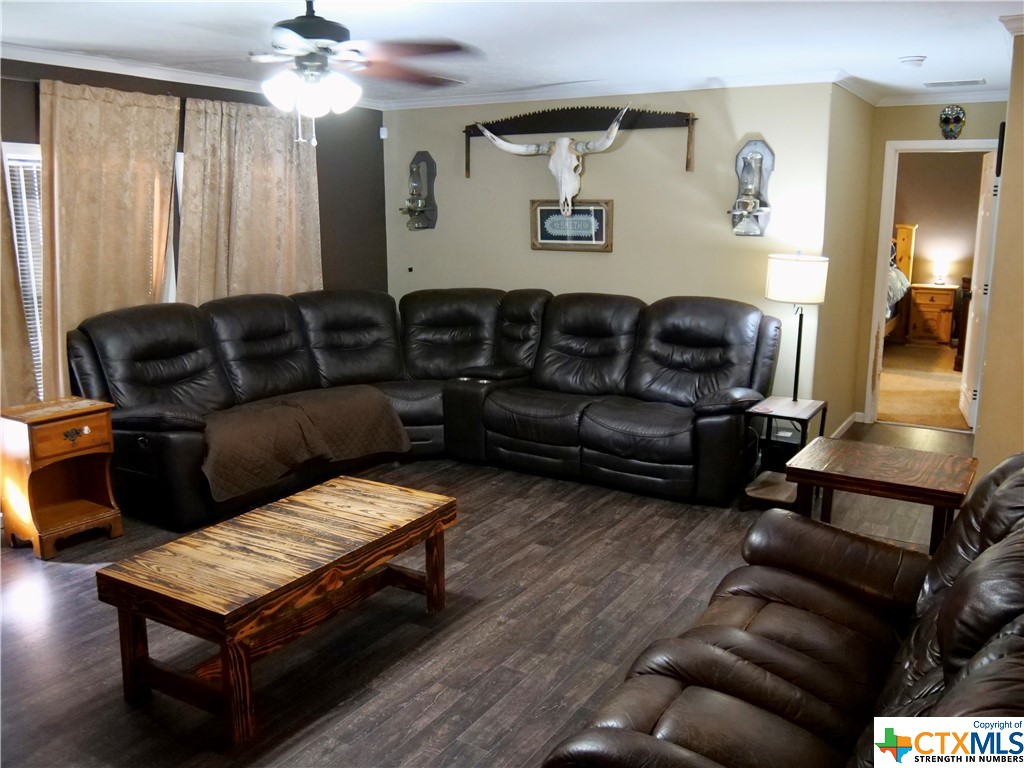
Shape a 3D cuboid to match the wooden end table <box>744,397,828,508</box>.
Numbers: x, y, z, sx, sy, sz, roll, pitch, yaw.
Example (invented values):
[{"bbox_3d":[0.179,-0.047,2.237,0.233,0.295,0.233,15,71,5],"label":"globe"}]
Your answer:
[{"bbox_3d":[1.530,0.404,4.660,0.335,0.565,0.450,7,14,30],"label":"wooden end table"}]

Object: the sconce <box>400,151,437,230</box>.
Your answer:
[{"bbox_3d":[-0.704,-1.441,6.186,0.240,0.585,0.175,7,14,28],"label":"sconce"}]

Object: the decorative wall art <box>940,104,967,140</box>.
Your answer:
[{"bbox_3d":[3.078,-1.823,5.777,0.165,0.245,0.060,7,14,30],"label":"decorative wall art"}]

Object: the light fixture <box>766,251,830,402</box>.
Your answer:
[{"bbox_3d":[1.606,-0.315,4.669,0.324,0.837,0.324,7,14,30],"label":"light fixture"}]

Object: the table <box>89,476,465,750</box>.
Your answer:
[{"bbox_3d":[-0.827,0.782,3.221,0.620,0.440,1.195,7,14,30],"label":"table"}]

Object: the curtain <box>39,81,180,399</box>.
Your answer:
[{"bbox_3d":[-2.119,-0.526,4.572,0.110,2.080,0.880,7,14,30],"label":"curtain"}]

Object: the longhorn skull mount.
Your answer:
[{"bbox_3d":[0.241,-1.497,5.598,1.130,0.700,0.300,7,14,28],"label":"longhorn skull mount"}]

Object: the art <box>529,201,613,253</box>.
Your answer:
[{"bbox_3d":[0.404,-1.104,5.782,0.612,0.345,0.035,7,14,28],"label":"art"}]

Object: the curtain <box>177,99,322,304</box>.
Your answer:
[{"bbox_3d":[-1.632,-0.702,5.380,0.110,2.080,1.120,7,14,30],"label":"curtain"}]

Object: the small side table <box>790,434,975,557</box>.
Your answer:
[{"bbox_3d":[1.633,0.618,3.689,0.683,0.560,0.562,7,14,30],"label":"small side table"}]

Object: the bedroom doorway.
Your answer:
[{"bbox_3d":[3.098,-0.692,6.059,0.780,2.110,0.140,7,14,30],"label":"bedroom doorway"}]

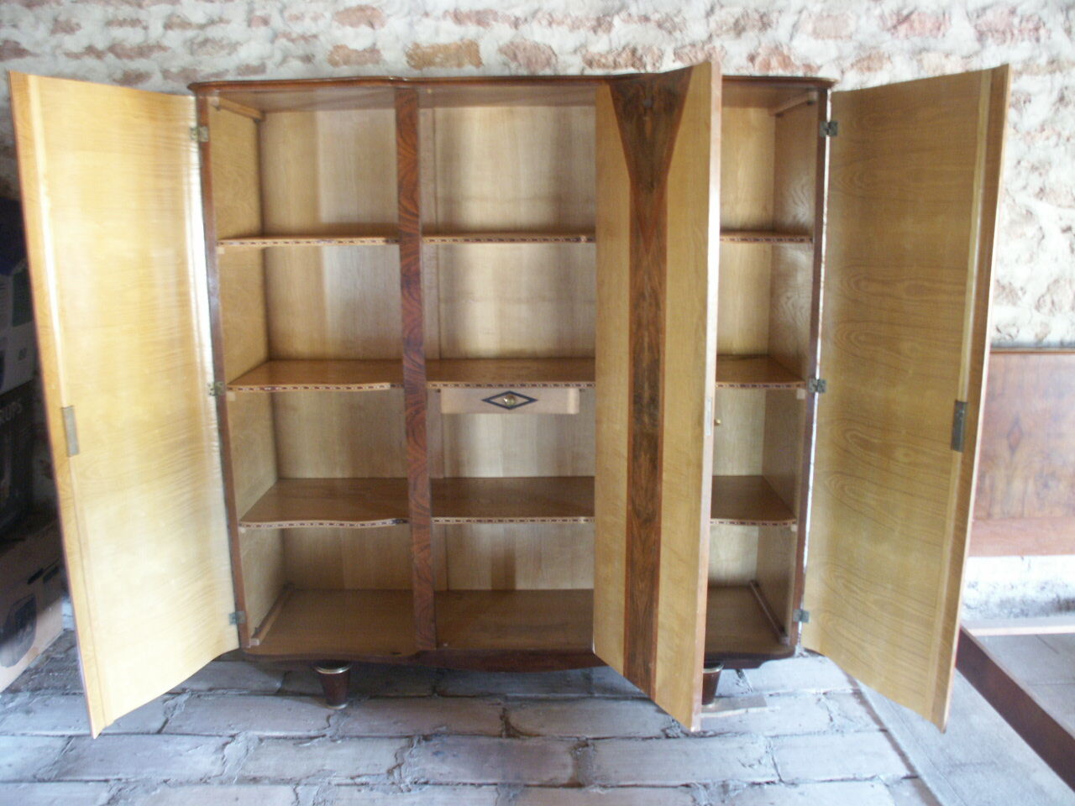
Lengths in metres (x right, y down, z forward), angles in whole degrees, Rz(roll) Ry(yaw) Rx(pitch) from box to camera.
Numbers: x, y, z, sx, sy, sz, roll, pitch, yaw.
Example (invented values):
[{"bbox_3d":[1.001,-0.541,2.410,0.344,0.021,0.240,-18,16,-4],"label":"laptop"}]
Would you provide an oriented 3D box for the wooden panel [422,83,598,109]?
[{"bbox_3d":[-0.072,-0.899,2.549,0.523,0.023,0.415,-1,12,0],"label":"wooden panel"}]

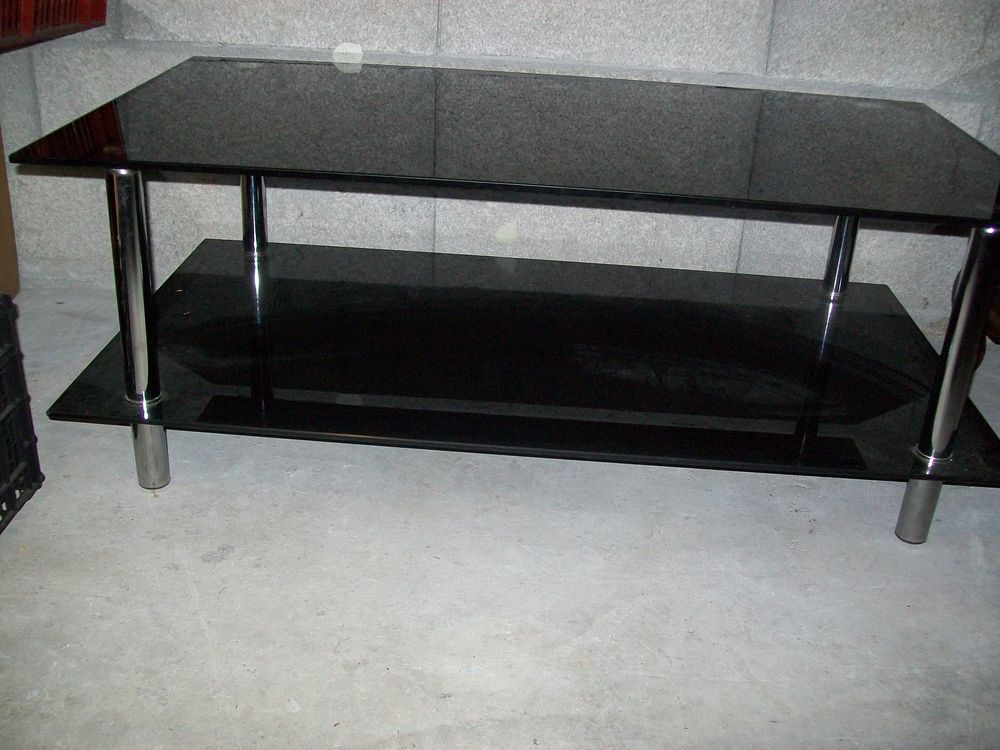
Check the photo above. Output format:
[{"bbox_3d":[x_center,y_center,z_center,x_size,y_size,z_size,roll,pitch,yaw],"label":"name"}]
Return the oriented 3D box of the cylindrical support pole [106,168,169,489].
[{"bbox_3d":[-0.401,-0.051,1.154,0.038,0.400,0.038,4,26,1],"label":"cylindrical support pole"}]

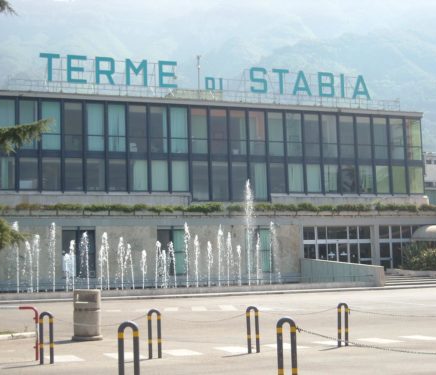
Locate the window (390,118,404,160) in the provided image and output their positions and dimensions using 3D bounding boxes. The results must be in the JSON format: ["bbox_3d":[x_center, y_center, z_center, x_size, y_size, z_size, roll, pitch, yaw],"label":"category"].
[{"bbox_3d":[13.478,-3.657,66.258,1.218,3.107,0.100,1,-6,-22],"label":"window"}]

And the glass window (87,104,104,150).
[{"bbox_3d":[-7.487,-3.670,53.734,1.126,3.021,0.120,1,-7,-22],"label":"glass window"}]

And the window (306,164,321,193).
[{"bbox_3d":[6.724,-0.612,61.804,1.193,1.983,0.120,1,-6,-22],"label":"window"}]

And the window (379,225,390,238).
[{"bbox_3d":[11.820,3.192,62.421,0.884,0.957,0.120,1,-7,-22],"label":"window"}]

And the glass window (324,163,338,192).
[{"bbox_3d":[8.190,-0.629,63.771,1.218,2.017,0.100,1,-6,-22],"label":"glass window"}]

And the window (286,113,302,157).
[{"bbox_3d":[5.282,-3.610,60.774,1.190,3.113,0.150,1,-7,-22],"label":"window"}]

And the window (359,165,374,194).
[{"bbox_3d":[10.616,-0.607,62.946,1.256,2.090,0.120,1,-7,-22],"label":"window"}]

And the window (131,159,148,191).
[{"bbox_3d":[-5.078,-0.766,56.987,1.193,1.983,0.120,1,-6,-22],"label":"window"}]

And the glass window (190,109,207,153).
[{"bbox_3d":[-1.204,-3.690,58.142,1.190,3.113,0.150,1,-7,-22],"label":"glass window"}]

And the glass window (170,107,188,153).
[{"bbox_3d":[-2.459,-3.637,55.812,1.179,3.040,0.120,1,-7,-22],"label":"glass window"}]

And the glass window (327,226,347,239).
[{"bbox_3d":[8.273,3.143,60.998,1.577,0.914,0.120,1,-7,-22],"label":"glass window"}]

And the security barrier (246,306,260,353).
[{"bbox_3d":[0.778,3.105,19.200,0.275,1.000,0.080,1,-7,-22],"label":"security barrier"}]

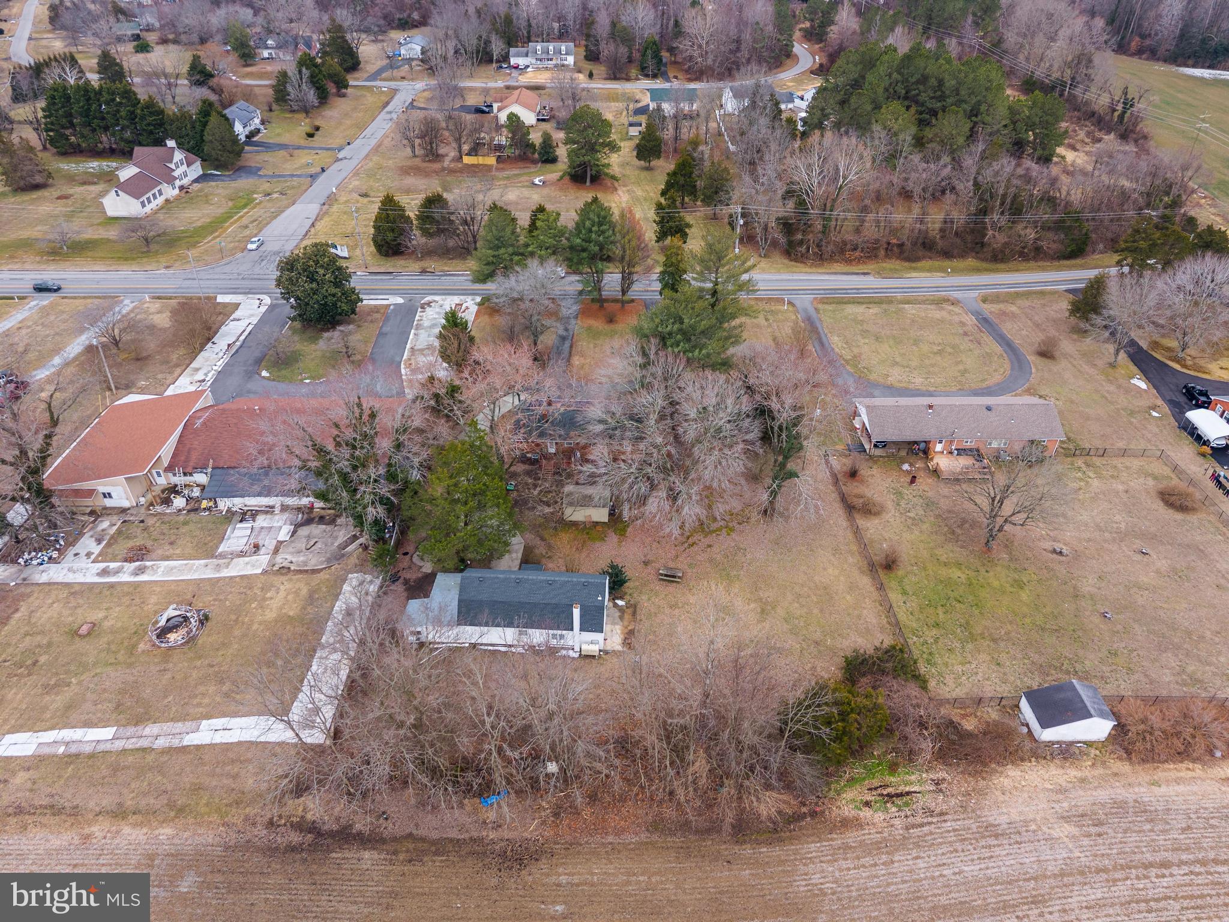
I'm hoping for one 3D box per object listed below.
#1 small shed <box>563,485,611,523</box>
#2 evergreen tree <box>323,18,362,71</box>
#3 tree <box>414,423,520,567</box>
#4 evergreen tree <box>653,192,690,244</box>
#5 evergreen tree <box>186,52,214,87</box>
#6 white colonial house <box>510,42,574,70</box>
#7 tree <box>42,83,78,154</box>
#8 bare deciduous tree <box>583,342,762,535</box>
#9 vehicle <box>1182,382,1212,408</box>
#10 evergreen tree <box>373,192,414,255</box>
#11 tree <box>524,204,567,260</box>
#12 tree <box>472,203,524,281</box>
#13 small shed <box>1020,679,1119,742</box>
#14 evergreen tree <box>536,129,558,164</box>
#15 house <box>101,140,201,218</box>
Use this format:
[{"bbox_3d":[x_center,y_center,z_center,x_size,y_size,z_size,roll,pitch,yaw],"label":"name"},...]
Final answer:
[{"bbox_3d":[-2.950,4.232,92.094,4.800,2.700,4.000,0,35,0],"label":"small shed"},{"bbox_3d":[-85.320,-129.067,265.124,11.000,15.000,11.000,0,35,0],"label":"evergreen tree"},{"bbox_3d":[-14.600,3.092,82.453,9.600,15.500,9.600,0,35,0],"label":"tree"},{"bbox_3d":[11.400,-47.740,167.780,7.100,10.000,7.100,0,36,0],"label":"evergreen tree"},{"bbox_3d":[-120.960,-113.780,247.630,7.460,9.080,7.460,0,37,0],"label":"evergreen tree"},{"bbox_3d":[-22.750,-129.150,270.150,20.300,6.900,9.200,0,37,0],"label":"white colonial house"},{"bbox_3d":[-140.700,-86.460,215.300,7.600,16.800,7.600,0,36,0],"label":"tree"},{"bbox_3d":[6.200,-2.140,96.090,19.000,20.500,19.000,0,36,0],"label":"bare deciduous tree"},{"bbox_3d":[77.679,-9.020,113.394,1.900,1.750,5.300,5,34,7],"label":"vehicle"},{"bbox_3d":[-39.290,-41.580,149.030,7.150,11.150,7.150,0,37,0],"label":"evergreen tree"},{"bbox_3d":[-10.000,-31.989,133.937,7.200,15.000,7.200,0,35,0],"label":"tree"},{"bbox_3d":[-18.600,-31.829,133.440,8.000,15.300,8.000,0,35,0],"label":"tree"},{"bbox_3d":[36.550,20.150,68.756,5.400,2.900,3.900,0,35,0],"label":"small shed"},{"bbox_3d":[-16.600,-77.920,211.370,5.000,7.600,5.000,0,36,0],"label":"evergreen tree"},{"bbox_3d":[-98.500,-60.813,178.471,12.200,9.600,33.000,-1,33,-1],"label":"house"}]

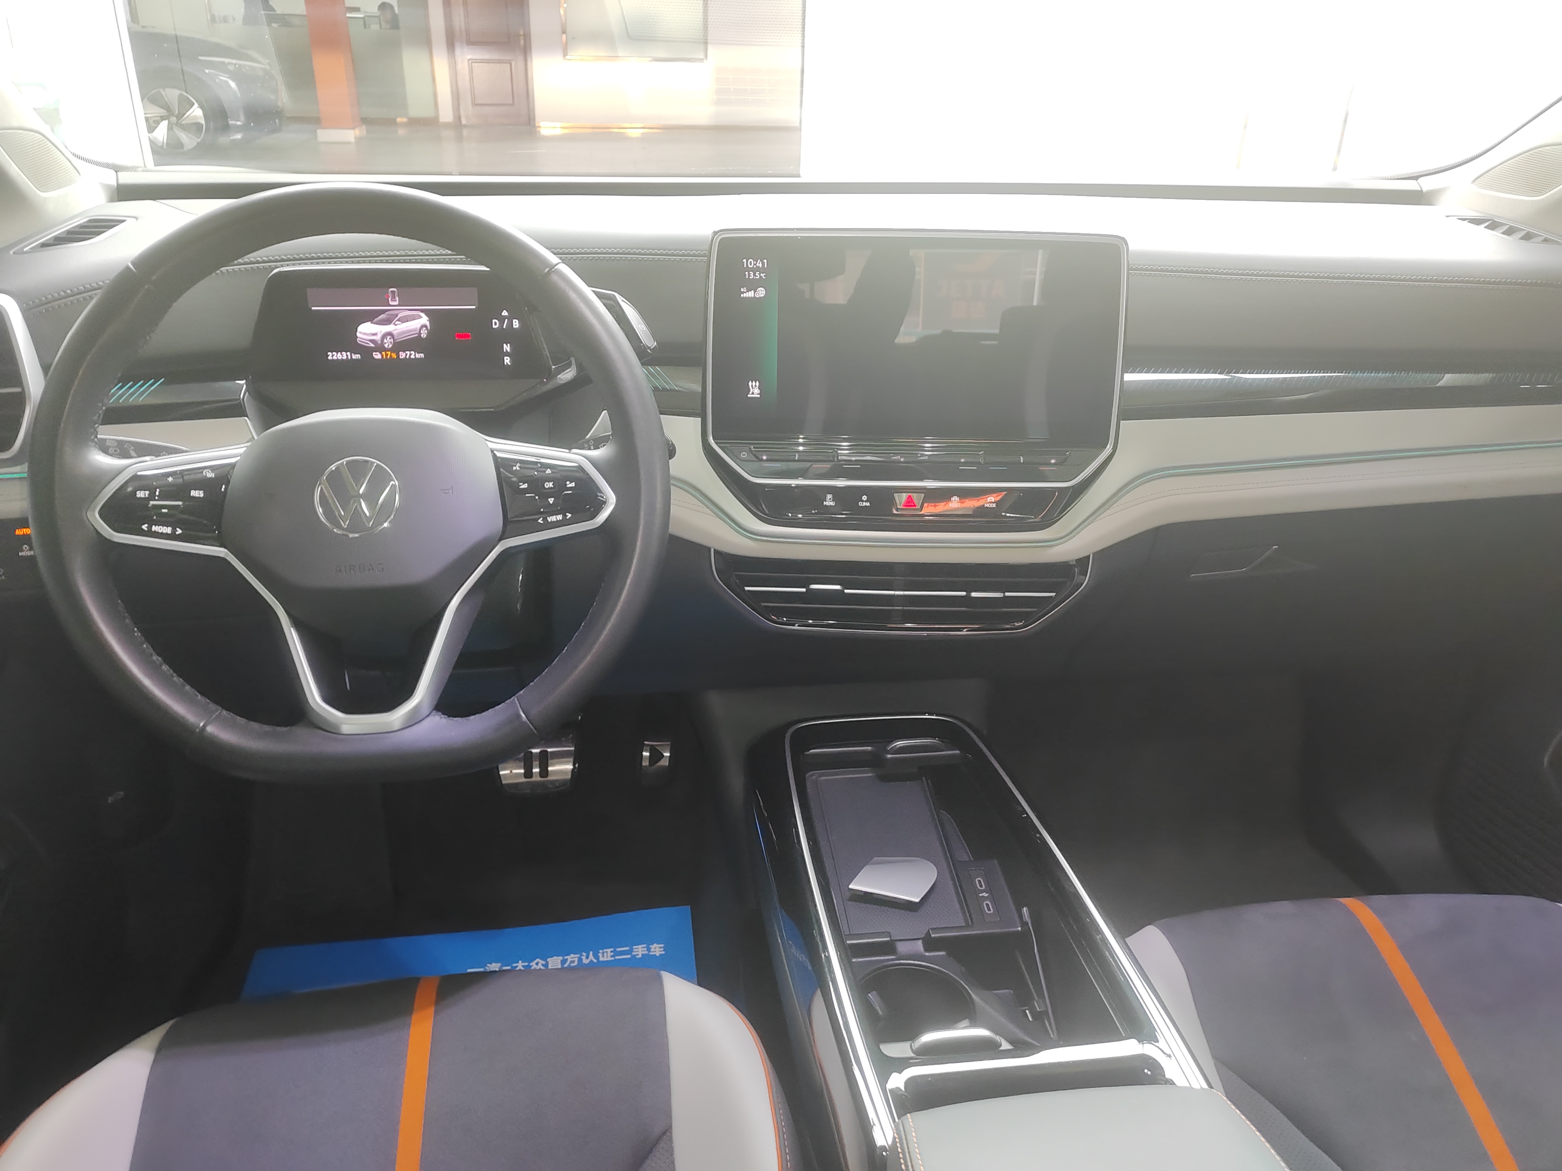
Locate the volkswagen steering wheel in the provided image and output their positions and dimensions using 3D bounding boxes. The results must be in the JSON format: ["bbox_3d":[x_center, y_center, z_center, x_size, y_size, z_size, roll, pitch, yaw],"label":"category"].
[{"bbox_3d":[-0.258,-0.064,0.765,0.372,0.362,0.085,-3,-2,-10],"label":"volkswagen steering wheel"}]

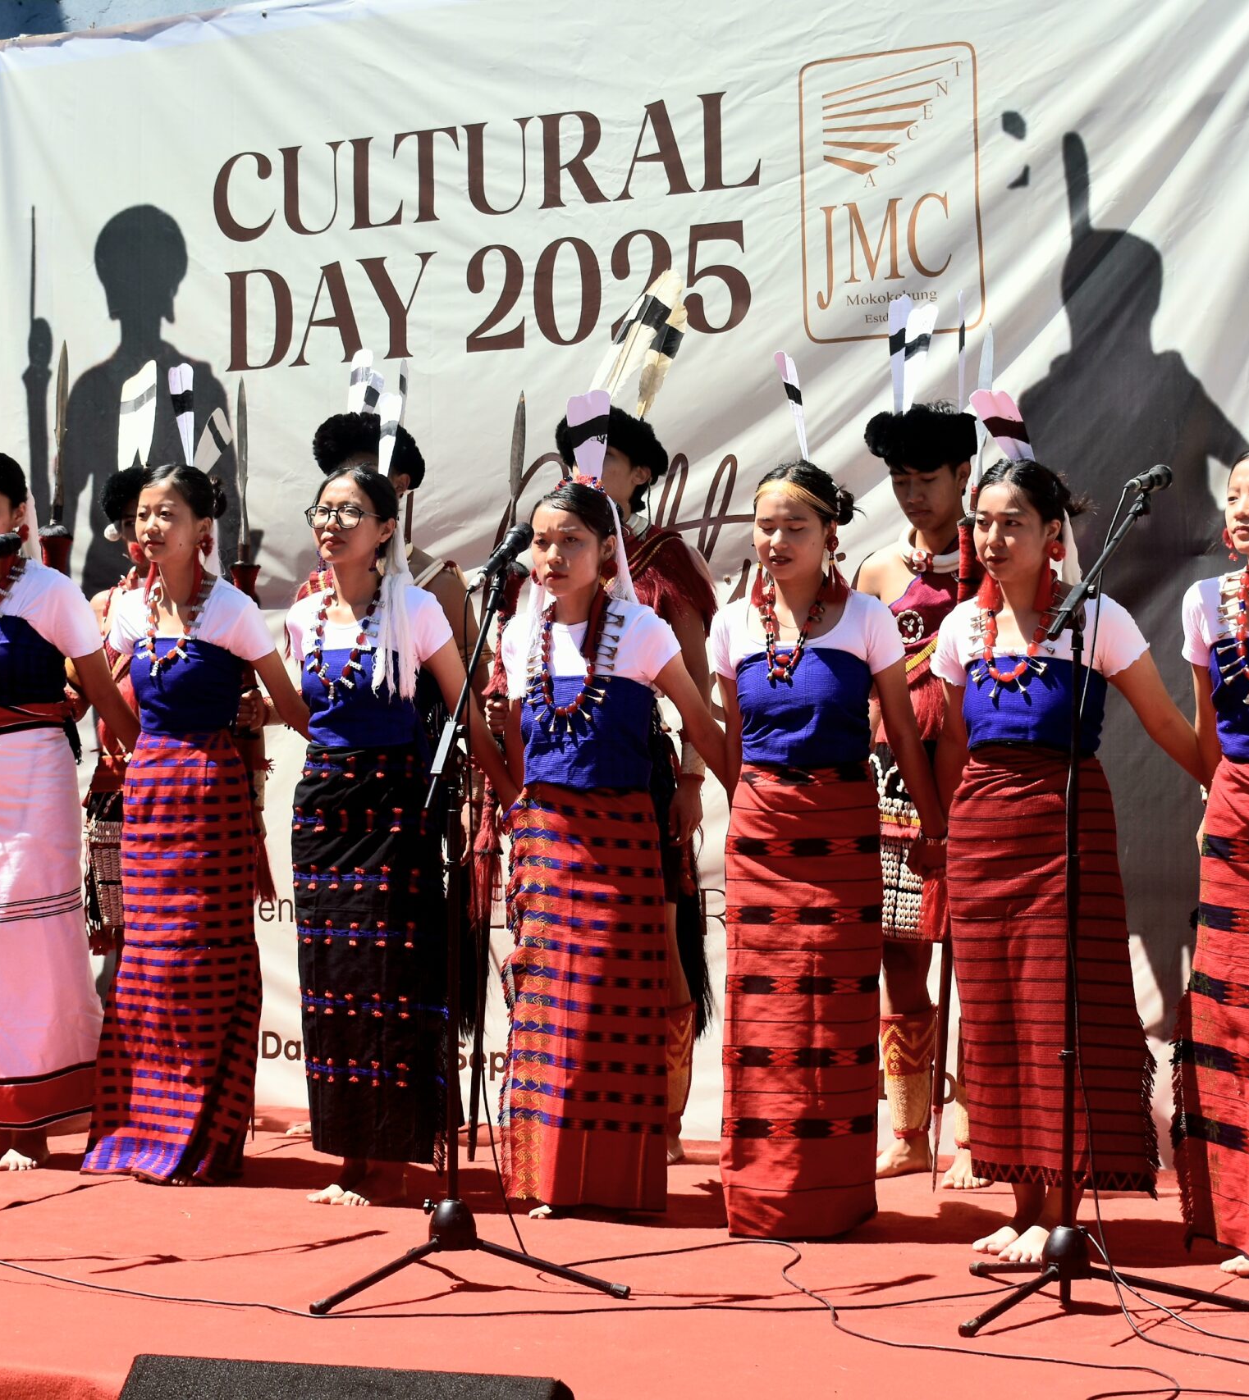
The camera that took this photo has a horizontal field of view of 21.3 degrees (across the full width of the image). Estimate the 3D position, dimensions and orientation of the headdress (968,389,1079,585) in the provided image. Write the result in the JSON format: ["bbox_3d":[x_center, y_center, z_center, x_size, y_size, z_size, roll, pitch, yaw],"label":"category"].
[{"bbox_3d":[0.780,-0.416,6.520,0.200,0.380,0.200,0,1,33],"label":"headdress"}]

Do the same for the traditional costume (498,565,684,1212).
[{"bbox_3d":[-0.071,0.384,6.980,0.350,1.330,0.280,0,1,22],"label":"traditional costume"}]

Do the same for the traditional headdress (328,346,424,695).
[{"bbox_3d":[-0.540,-0.379,7.150,0.210,0.740,0.220,0,1,25],"label":"traditional headdress"}]

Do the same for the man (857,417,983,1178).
[{"bbox_3d":[0.674,0.201,7.400,0.470,1.710,0.350,0,1,23],"label":"man"}]

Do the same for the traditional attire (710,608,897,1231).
[{"bbox_3d":[0.366,0.419,6.720,0.350,1.280,0.280,0,1,20],"label":"traditional attire"}]

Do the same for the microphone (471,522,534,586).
[{"bbox_3d":[-0.239,-0.290,6.580,0.055,0.055,0.175,0,28,29],"label":"microphone"}]

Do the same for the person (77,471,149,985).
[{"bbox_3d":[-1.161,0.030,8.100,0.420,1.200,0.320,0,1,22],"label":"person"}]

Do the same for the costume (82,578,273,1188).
[{"bbox_3d":[-0.987,0.380,7.370,0.360,1.310,0.290,0,1,24],"label":"costume"}]

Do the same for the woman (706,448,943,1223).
[{"bbox_3d":[0.409,0.290,6.720,0.420,1.530,0.300,0,1,20],"label":"woman"}]

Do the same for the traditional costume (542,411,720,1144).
[{"bbox_3d":[0.017,0.179,7.650,0.470,1.690,0.380,0,1,25],"label":"traditional costume"}]

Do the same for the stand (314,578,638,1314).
[{"bbox_3d":[-0.285,0.412,6.120,0.550,1.330,0.600,0,1,24],"label":"stand"}]

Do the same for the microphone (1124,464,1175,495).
[{"bbox_3d":[1.006,-0.423,6.380,0.055,0.055,0.175,0,11,23],"label":"microphone"}]

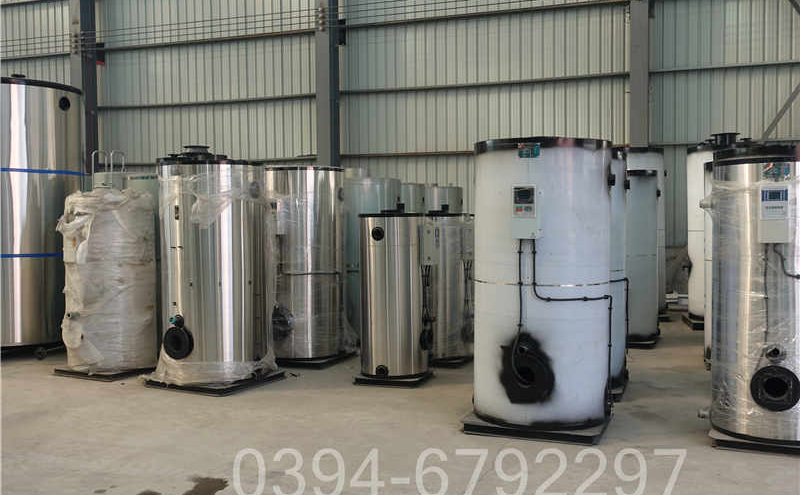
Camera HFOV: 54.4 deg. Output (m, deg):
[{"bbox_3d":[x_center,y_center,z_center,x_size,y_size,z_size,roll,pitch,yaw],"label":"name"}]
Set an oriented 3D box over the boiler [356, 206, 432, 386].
[{"bbox_3d":[-0.059,0.450,7.631,0.640,1.601,0.640,-1,2,0],"label":"boiler"}]

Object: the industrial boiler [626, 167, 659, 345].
[{"bbox_3d":[2.659,0.094,9.646,0.970,2.066,0.970,0,3,20],"label":"industrial boiler"}]

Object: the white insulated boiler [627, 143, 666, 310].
[{"bbox_3d":[3.448,-0.220,11.752,1.050,2.485,1.080,0,2,22],"label":"white insulated boiler"}]

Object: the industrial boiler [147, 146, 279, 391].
[{"bbox_3d":[-1.787,0.132,7.453,1.040,2.230,1.090,-1,2,0],"label":"industrial boiler"}]

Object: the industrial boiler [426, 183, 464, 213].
[{"bbox_3d":[0.621,-0.002,13.108,0.892,2.008,0.892,0,3,20],"label":"industrial boiler"}]

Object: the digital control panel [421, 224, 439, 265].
[{"bbox_3d":[0.300,-0.037,7.465,0.107,0.389,0.223,0,3,20],"label":"digital control panel"}]

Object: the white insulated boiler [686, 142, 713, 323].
[{"bbox_3d":[4.567,-0.192,10.791,1.087,2.464,1.087,0,3,20],"label":"white insulated boiler"}]

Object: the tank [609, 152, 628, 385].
[{"bbox_3d":[1.583,0.174,7.338,1.019,2.124,1.019,0,3,21],"label":"tank"}]

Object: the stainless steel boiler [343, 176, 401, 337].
[{"bbox_3d":[-0.427,0.139,9.794,0.870,1.990,0.920,-1,2,0],"label":"stainless steel boiler"}]

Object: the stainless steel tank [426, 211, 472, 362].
[{"bbox_3d":[0.481,0.399,8.437,0.740,1.560,0.660,0,2,22],"label":"stainless steel tank"}]

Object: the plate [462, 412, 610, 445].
[{"bbox_3d":[1.081,1.315,6.008,0.951,0.083,0.951,0,3,21],"label":"plate"}]

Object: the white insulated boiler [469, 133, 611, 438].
[{"bbox_3d":[1.084,0.253,5.973,1.028,2.091,1.028,0,3,21],"label":"white insulated boiler"}]

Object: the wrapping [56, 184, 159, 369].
[{"bbox_3d":[-2.996,0.312,8.010,0.930,1.830,0.970,1,2,27],"label":"wrapping"}]

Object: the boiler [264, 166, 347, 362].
[{"bbox_3d":[-1.085,0.167,8.586,0.900,2.060,0.980,1,2,25],"label":"boiler"}]

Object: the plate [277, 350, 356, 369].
[{"bbox_3d":[-1.059,1.211,8.663,0.900,0.068,0.900,0,2,24],"label":"plate"}]

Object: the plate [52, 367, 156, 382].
[{"bbox_3d":[-3.004,1.275,8.189,0.834,0.063,0.834,1,3,26],"label":"plate"}]

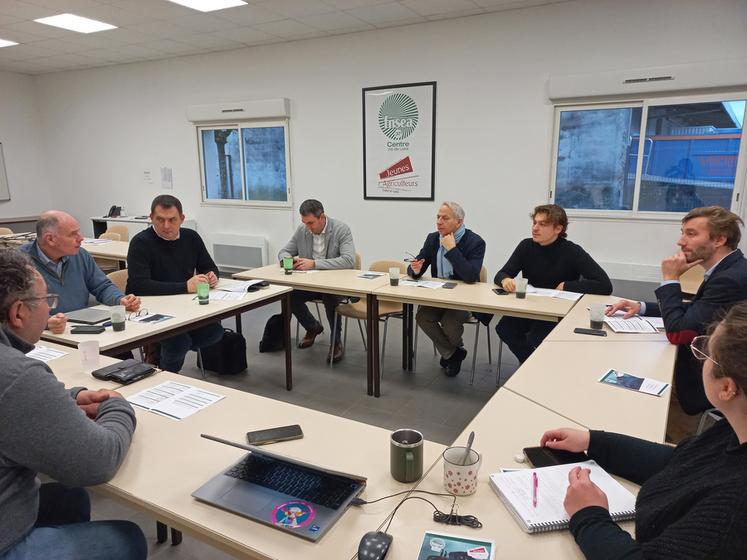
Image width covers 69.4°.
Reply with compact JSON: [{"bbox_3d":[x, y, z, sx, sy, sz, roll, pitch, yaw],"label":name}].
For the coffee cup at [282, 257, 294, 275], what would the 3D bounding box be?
[{"bbox_3d":[-0.653,-0.106,4.135,0.076,0.124,0.076,0,12,0],"label":"coffee cup"}]

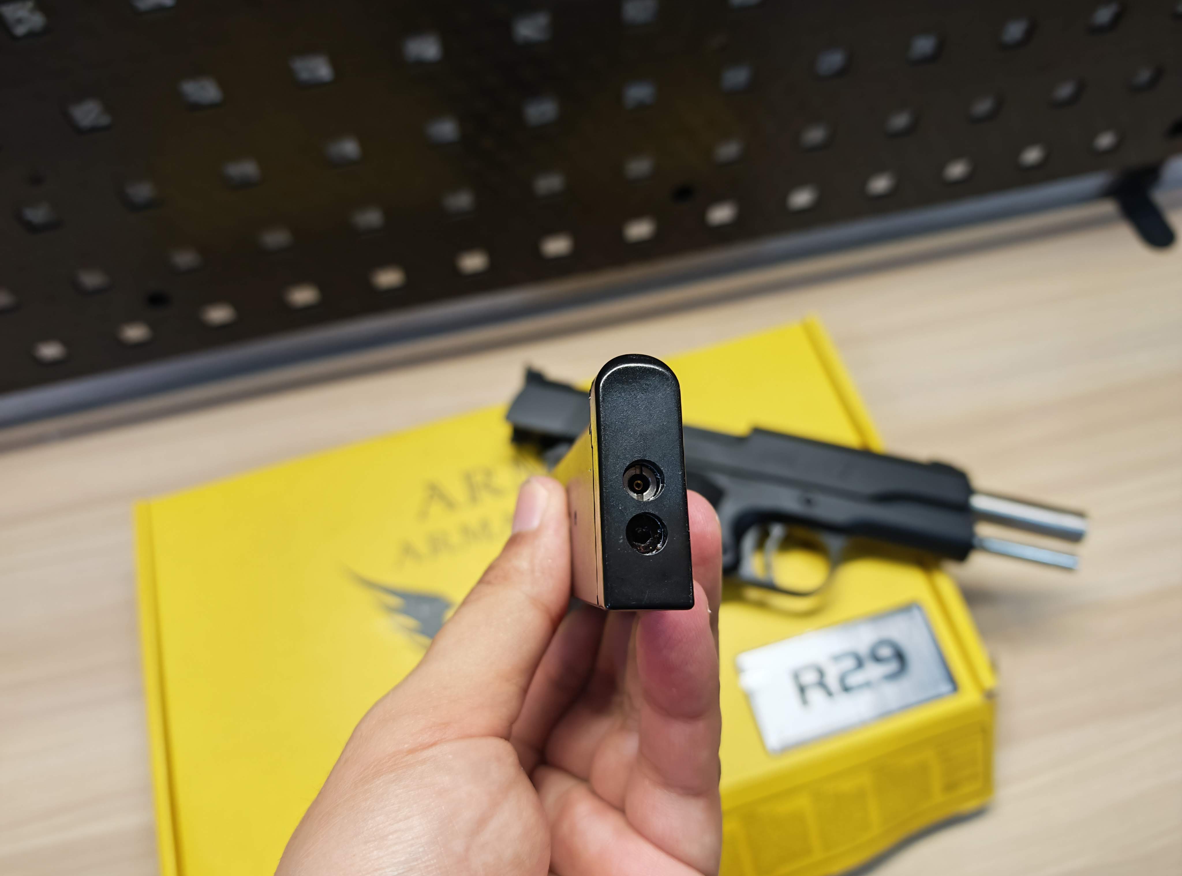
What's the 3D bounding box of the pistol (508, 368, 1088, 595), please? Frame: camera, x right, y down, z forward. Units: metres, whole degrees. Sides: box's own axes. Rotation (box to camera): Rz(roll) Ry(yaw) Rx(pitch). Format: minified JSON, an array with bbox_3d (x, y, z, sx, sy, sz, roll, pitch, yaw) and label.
[{"bbox_3d":[0.072,0.050,0.320,0.233,0.035,0.138,10,64,8],"label":"pistol"}]

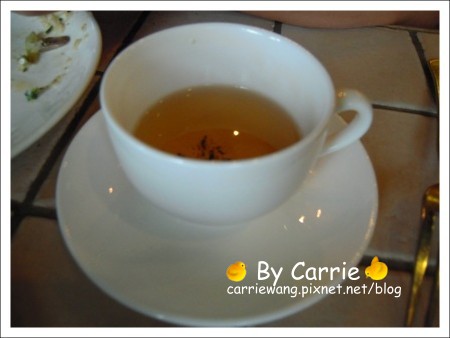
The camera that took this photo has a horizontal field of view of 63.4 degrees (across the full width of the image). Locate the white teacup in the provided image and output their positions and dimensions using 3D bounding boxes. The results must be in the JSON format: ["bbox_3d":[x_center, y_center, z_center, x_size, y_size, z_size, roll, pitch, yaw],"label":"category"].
[{"bbox_3d":[0.008,-0.015,0.166,0.111,0.061,0.089,-2,50,-4],"label":"white teacup"}]

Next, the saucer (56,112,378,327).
[{"bbox_3d":[-0.004,0.004,0.187,0.154,0.020,0.154,1,49,-1],"label":"saucer"}]

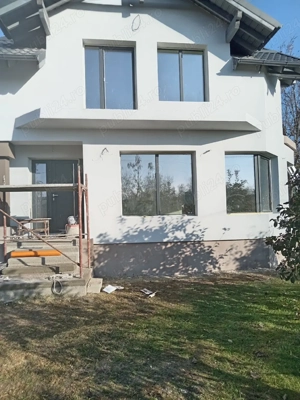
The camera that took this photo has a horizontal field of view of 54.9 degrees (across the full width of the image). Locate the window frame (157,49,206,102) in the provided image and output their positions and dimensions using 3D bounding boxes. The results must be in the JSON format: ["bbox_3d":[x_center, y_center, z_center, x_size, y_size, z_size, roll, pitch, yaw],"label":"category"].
[{"bbox_3d":[0.896,-3.475,8.180,1.395,1.616,0.140,-1,-3,-6],"label":"window frame"}]

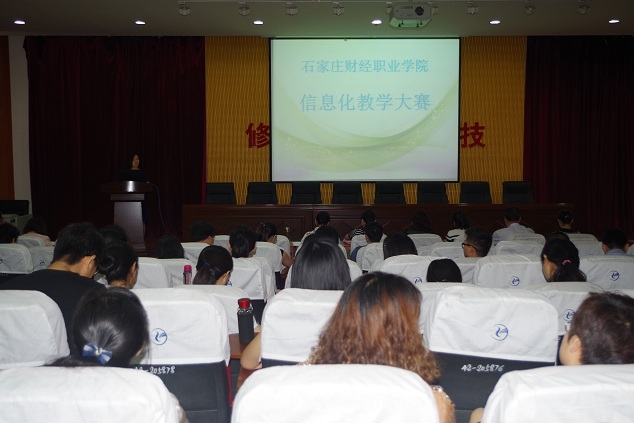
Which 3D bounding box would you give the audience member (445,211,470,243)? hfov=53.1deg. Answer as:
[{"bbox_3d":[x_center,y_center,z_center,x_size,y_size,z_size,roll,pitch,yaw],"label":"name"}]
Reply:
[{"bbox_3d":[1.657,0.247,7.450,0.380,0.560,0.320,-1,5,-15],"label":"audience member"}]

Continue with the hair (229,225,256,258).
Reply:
[{"bbox_3d":[-0.468,0.195,3.980,0.180,0.240,0.220,0,5,0],"label":"hair"}]

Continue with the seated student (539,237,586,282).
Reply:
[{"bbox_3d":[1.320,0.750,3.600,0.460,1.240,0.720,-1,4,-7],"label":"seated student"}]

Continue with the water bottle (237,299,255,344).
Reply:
[{"bbox_3d":[-0.298,0.462,2.660,0.067,0.184,0.067,0,5,0],"label":"water bottle"}]

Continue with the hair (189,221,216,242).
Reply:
[{"bbox_3d":[-1.038,0.190,5.750,0.200,0.220,0.220,1,5,15],"label":"hair"}]

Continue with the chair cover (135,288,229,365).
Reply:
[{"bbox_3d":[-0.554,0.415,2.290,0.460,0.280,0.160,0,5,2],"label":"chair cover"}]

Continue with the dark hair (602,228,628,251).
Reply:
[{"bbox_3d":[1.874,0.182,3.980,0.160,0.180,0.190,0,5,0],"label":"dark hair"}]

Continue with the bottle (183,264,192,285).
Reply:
[{"bbox_3d":[-0.746,0.420,3.654,0.055,0.220,0.055,0,5,0],"label":"bottle"}]

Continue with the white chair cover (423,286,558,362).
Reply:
[{"bbox_3d":[0.658,0.414,2.410,0.480,0.258,0.170,0,5,0],"label":"white chair cover"}]

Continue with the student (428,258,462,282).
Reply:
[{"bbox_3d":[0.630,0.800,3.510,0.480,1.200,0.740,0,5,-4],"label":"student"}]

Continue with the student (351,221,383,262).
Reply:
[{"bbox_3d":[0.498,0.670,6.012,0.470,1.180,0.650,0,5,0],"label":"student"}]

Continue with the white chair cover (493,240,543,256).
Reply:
[{"bbox_3d":[1.859,0.405,5.735,0.480,0.270,0.170,0,5,0],"label":"white chair cover"}]

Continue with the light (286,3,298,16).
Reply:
[{"bbox_3d":[-0.367,-3.026,9.500,0.180,0.210,0.180,0,5,0],"label":"light"}]

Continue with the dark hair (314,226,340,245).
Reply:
[{"bbox_3d":[0.073,0.243,4.854,0.190,0.250,0.210,0,5,0],"label":"dark hair"}]

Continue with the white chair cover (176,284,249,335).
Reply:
[{"bbox_3d":[-0.560,0.497,3.270,0.480,0.250,0.170,0,5,0],"label":"white chair cover"}]

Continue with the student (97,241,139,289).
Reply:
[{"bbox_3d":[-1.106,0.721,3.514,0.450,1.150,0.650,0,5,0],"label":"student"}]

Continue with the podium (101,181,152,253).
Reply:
[{"bbox_3d":[-2.921,0.085,9.800,0.760,1.120,0.520,0,5,0],"label":"podium"}]

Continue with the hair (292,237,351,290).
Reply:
[{"bbox_3d":[0.018,0.263,2.540,0.230,0.320,0.220,0,5,0],"label":"hair"}]

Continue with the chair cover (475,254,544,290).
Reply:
[{"bbox_3d":[1.262,0.411,3.993,0.480,0.270,0.170,0,5,0],"label":"chair cover"}]

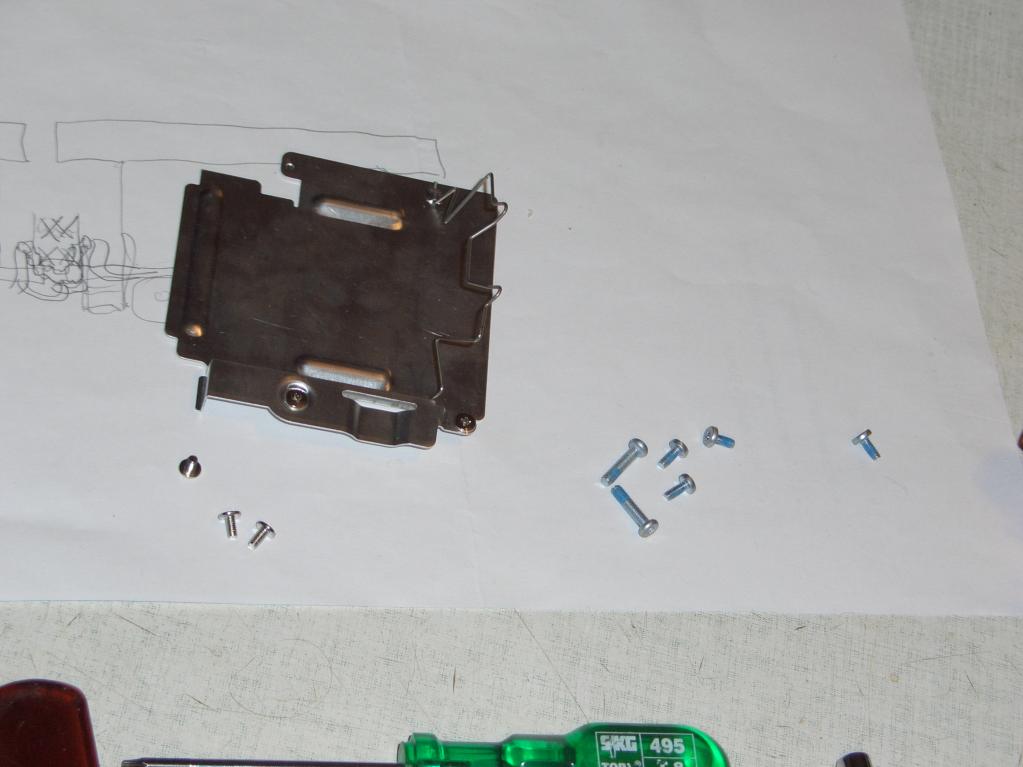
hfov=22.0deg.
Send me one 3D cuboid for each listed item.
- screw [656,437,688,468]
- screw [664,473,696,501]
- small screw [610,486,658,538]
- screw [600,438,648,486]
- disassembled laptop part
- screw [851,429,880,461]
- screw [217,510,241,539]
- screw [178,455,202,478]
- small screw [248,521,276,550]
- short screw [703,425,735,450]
[{"bbox_3d":[0.037,0.017,0.612,0.005,0.005,0.007,42,72,13],"label":"screw"},{"bbox_3d":[0.039,0.024,0.608,0.007,0.005,0.005,-32,70,-14],"label":"screw"},{"bbox_3d":[0.028,0.029,0.602,0.005,0.005,0.014,-27,63,-28],"label":"small screw"},{"bbox_3d":[0.026,0.018,0.608,0.005,0.005,0.014,40,62,11],"label":"screw"},{"bbox_3d":[-0.040,-0.021,0.613,0.077,0.009,0.077,10,56,-9],"label":"disassembled laptop part"},{"bbox_3d":[0.085,0.015,0.626,0.005,0.005,0.007,-31,85,-29],"label":"screw"},{"bbox_3d":[-0.062,0.031,0.577,0.005,0.005,0.006,-5,77,-18],"label":"screw"},{"bbox_3d":[-0.071,0.018,0.582,0.005,0.004,0.005,7,57,-11],"label":"screw"},{"bbox_3d":[-0.055,0.033,0.577,0.005,0.005,0.006,36,73,9],"label":"small screw"},{"bbox_3d":[0.049,0.013,0.617,0.007,0.005,0.005,19,54,-20],"label":"short screw"}]

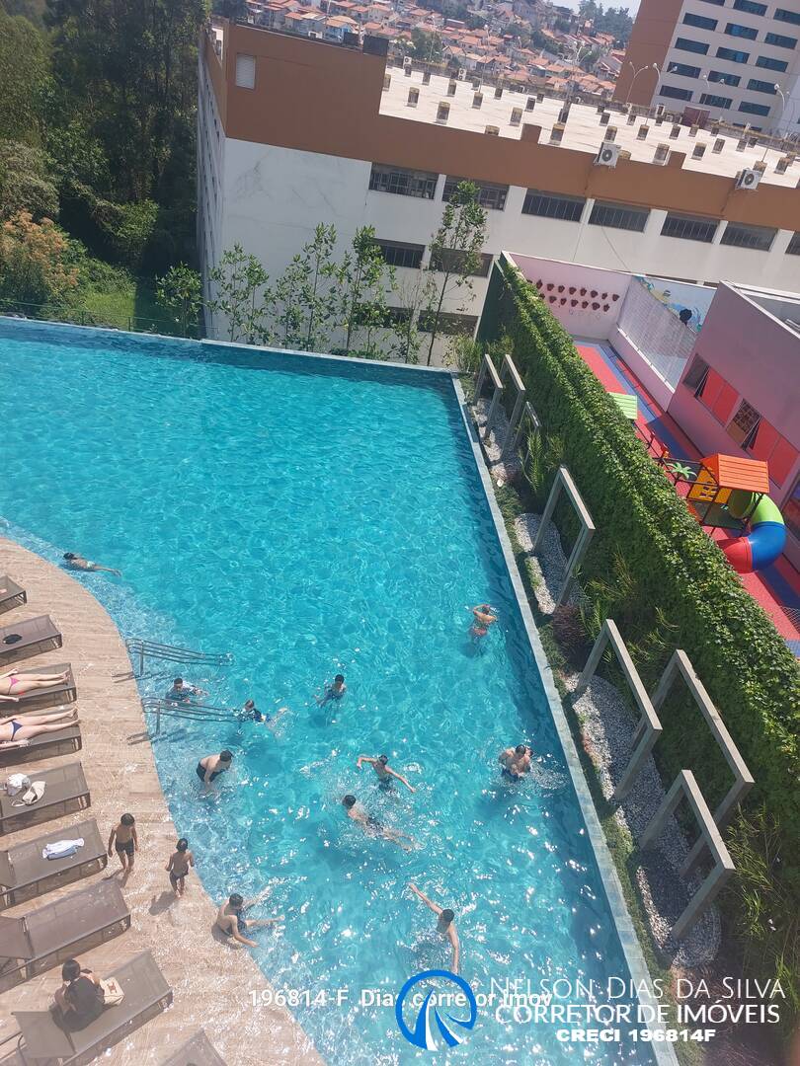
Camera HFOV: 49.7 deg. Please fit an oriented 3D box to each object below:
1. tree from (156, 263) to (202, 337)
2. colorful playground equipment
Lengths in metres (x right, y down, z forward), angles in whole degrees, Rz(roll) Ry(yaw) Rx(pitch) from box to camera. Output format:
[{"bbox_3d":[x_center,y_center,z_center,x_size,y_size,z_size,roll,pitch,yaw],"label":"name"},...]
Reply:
[{"bbox_3d":[-6.767,-7.026,26.490,1.350,2.700,1.350,5,37,-10],"label":"tree"},{"bbox_3d":[7.466,-0.425,19.442,3.100,2.750,1.800,2,38,-14],"label":"colorful playground equipment"}]

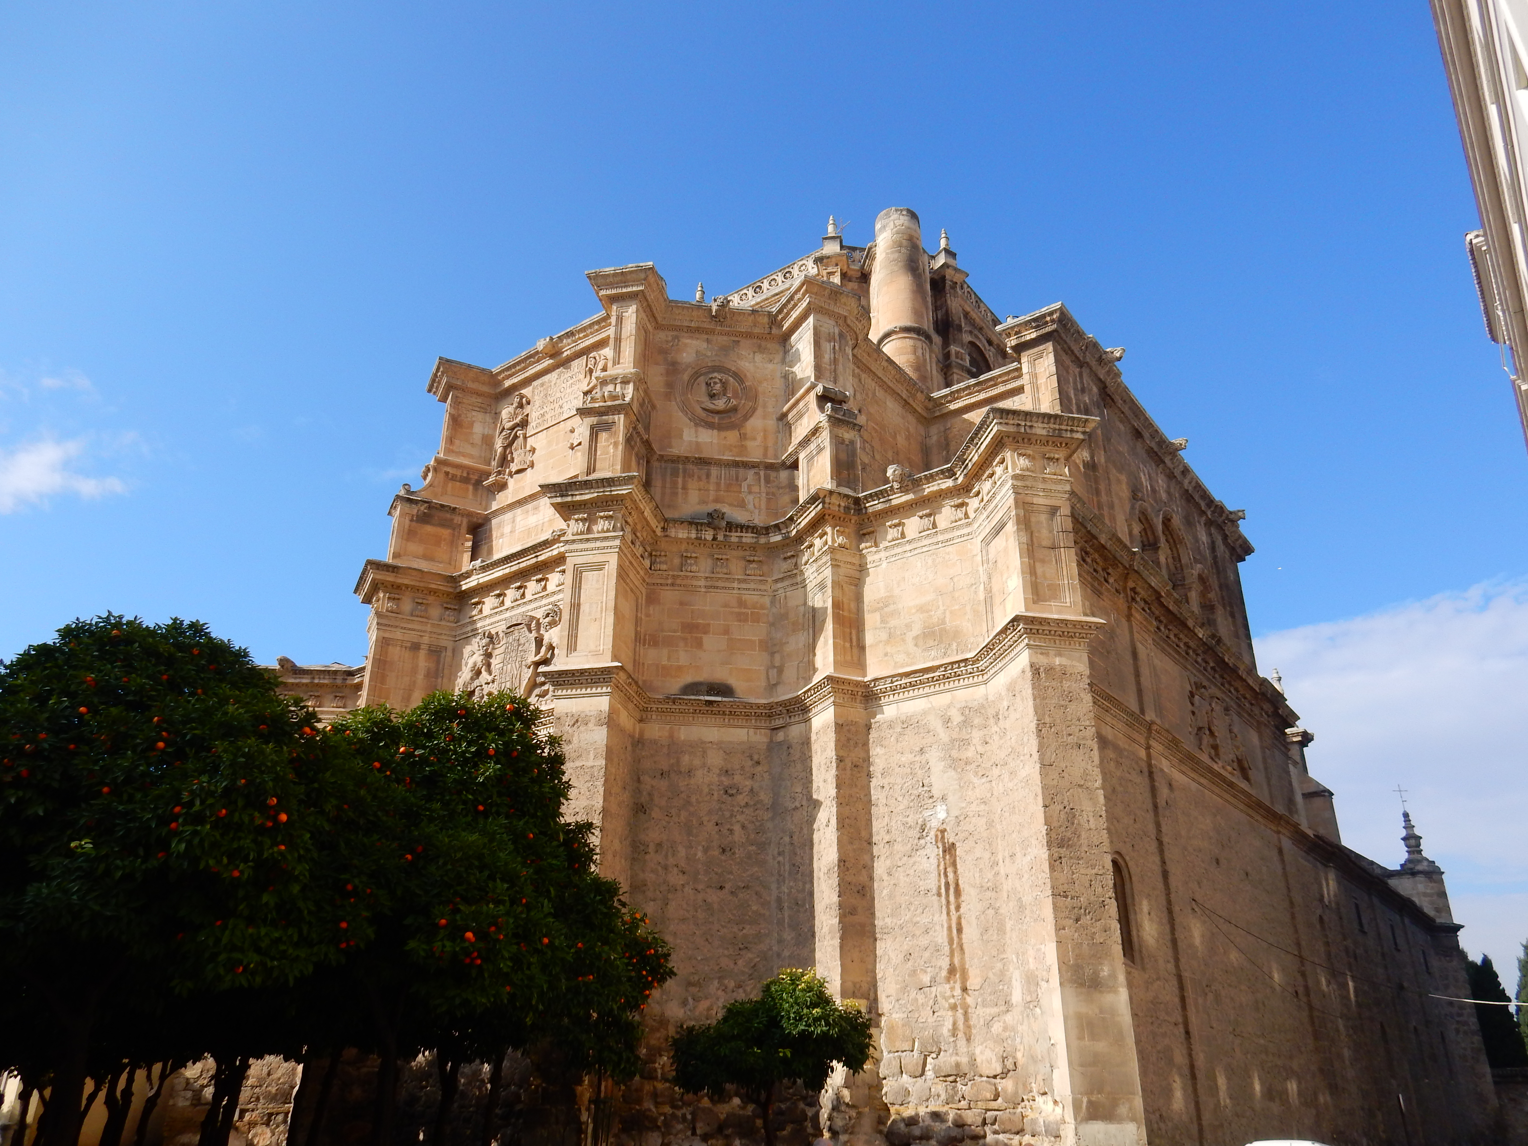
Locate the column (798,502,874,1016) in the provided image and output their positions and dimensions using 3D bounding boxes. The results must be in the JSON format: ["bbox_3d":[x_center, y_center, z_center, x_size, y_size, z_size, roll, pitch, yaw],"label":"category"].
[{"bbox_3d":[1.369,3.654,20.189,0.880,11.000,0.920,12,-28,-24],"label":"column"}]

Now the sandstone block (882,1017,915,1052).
[{"bbox_3d":[2.215,7.620,18.202,0.520,0.500,0.320,-18,-31,33],"label":"sandstone block"}]

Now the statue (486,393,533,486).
[{"bbox_3d":[-5.543,-2.974,24.226,1.020,2.050,0.450,-18,-31,33],"label":"statue"}]

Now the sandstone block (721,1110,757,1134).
[{"bbox_3d":[-0.422,9.032,18.151,0.570,0.360,0.350,4,-25,-7],"label":"sandstone block"}]

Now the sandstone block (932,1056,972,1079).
[{"bbox_3d":[2.968,7.825,17.473,0.600,0.330,0.320,-18,-31,33],"label":"sandstone block"}]

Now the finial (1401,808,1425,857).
[{"bbox_3d":[28.488,11.476,48.572,0.820,2.050,0.820,-18,-31,33],"label":"finial"}]

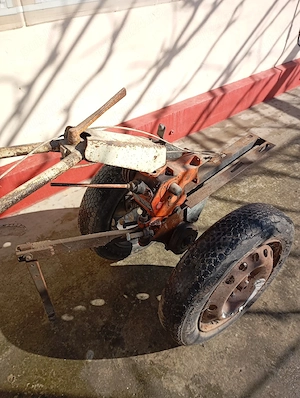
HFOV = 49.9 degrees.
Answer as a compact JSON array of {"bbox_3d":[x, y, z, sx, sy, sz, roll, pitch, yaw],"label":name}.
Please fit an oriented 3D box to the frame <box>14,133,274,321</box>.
[{"bbox_3d":[0.066,0.093,1.351,1.180,0.450,0.200,-28,49,-28],"label":"frame"}]

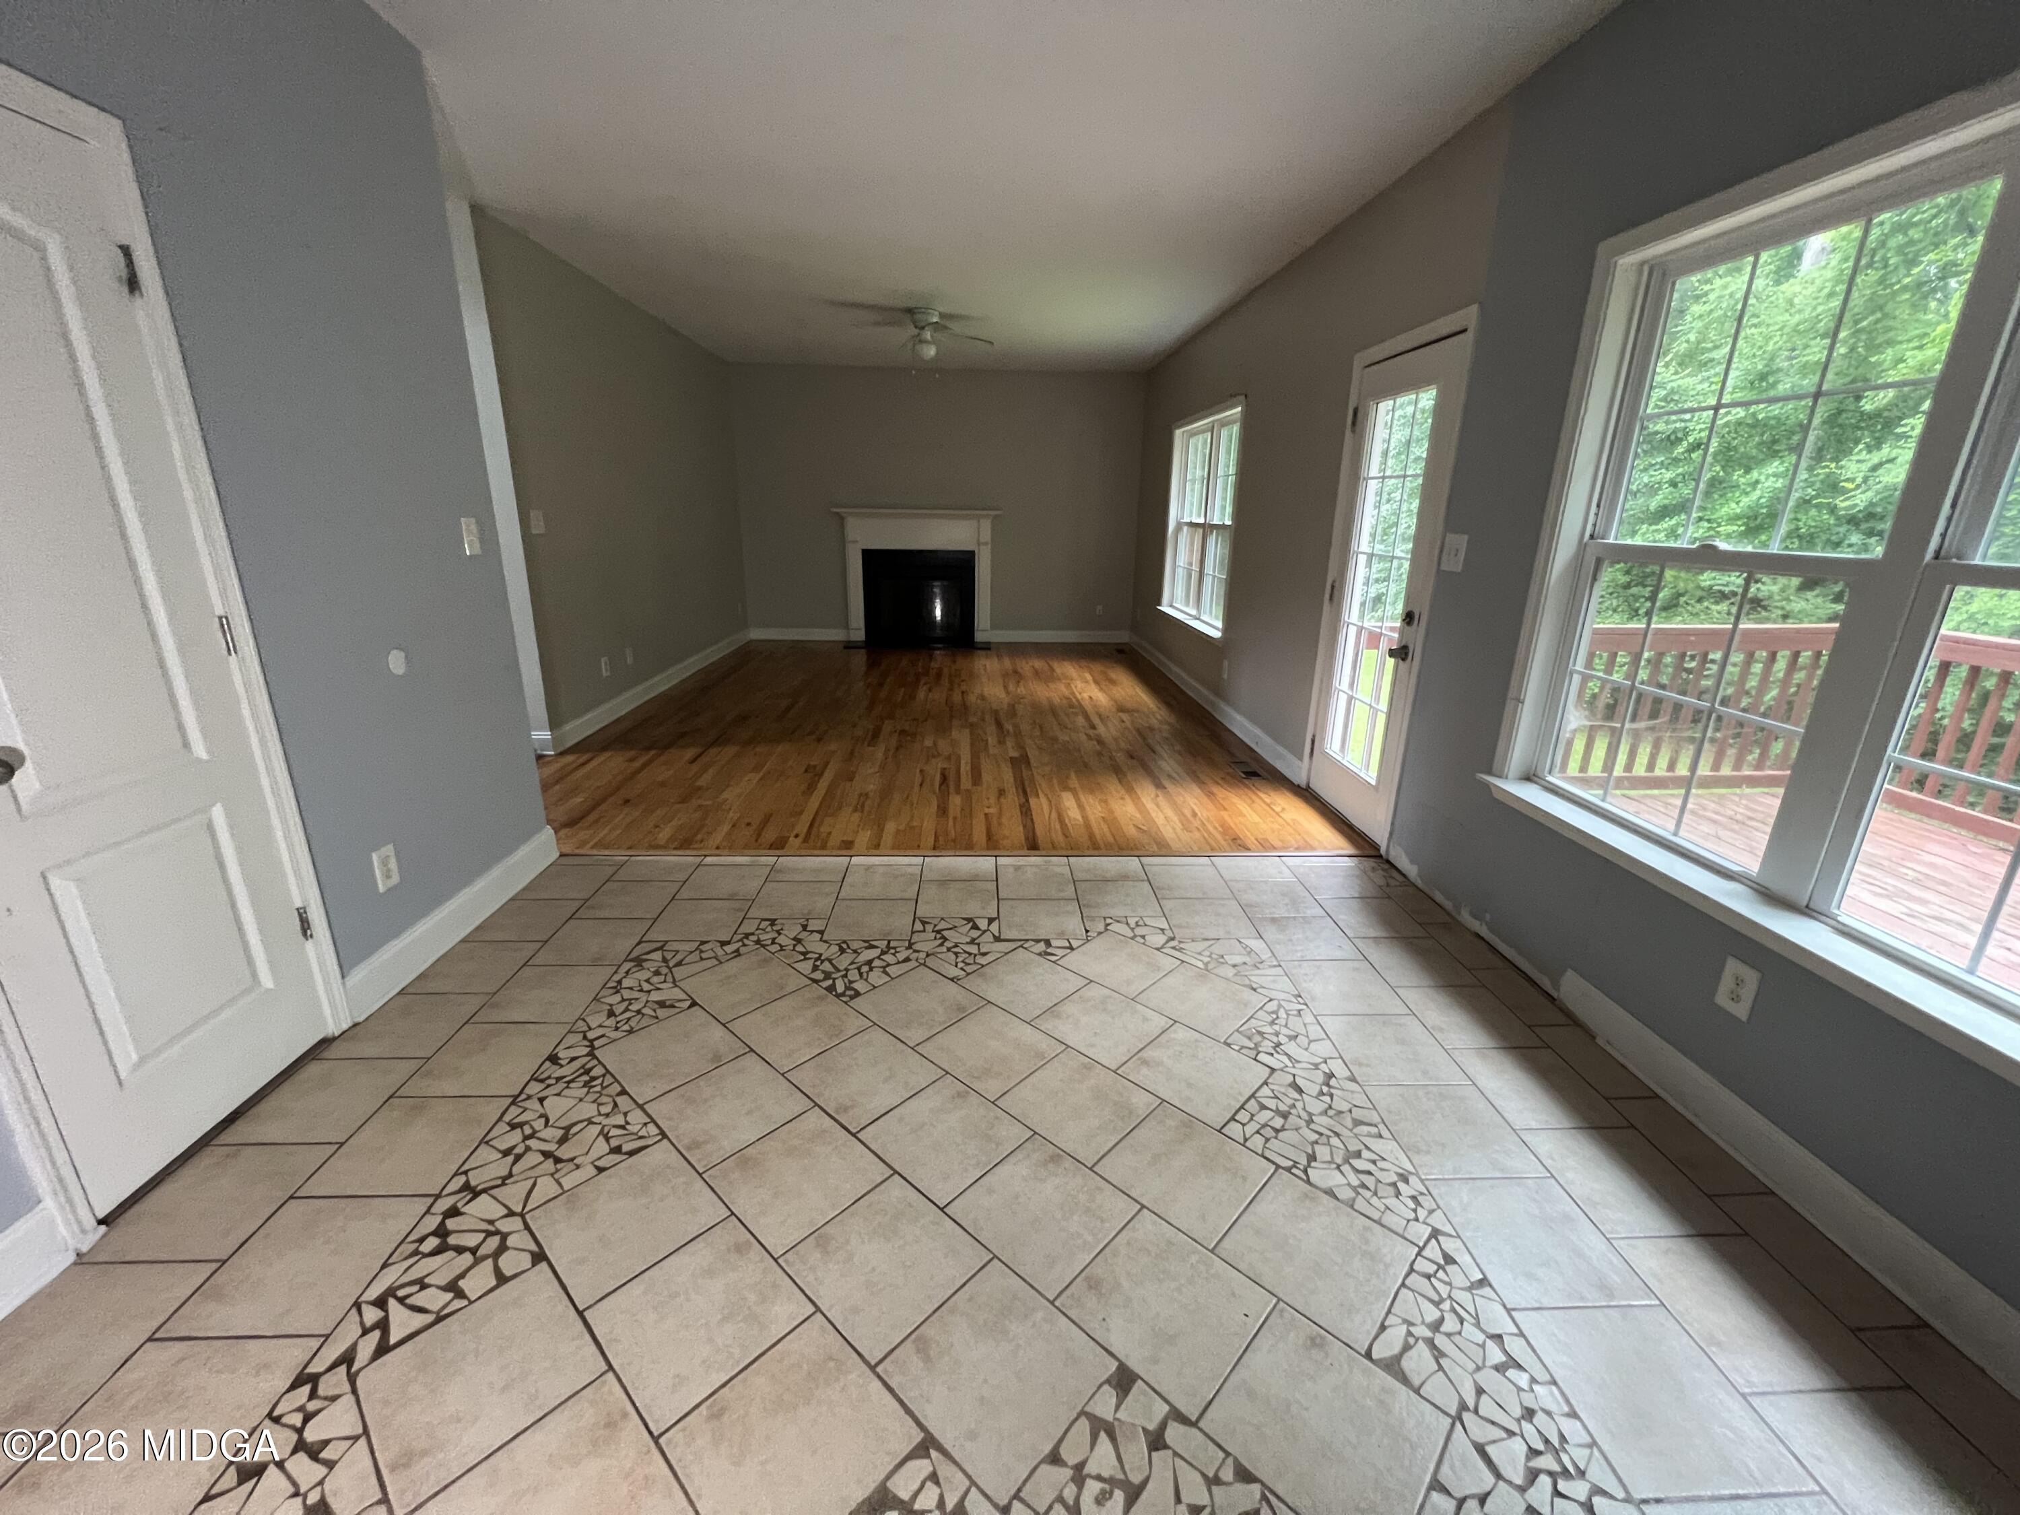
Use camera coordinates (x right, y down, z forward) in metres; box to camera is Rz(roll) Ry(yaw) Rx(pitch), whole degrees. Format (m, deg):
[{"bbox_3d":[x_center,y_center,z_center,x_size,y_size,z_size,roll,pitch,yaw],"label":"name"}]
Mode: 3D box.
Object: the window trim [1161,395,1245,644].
[{"bbox_3d":[1.524,-1.911,6.195,0.120,1.620,2.020,0,18,-3],"label":"window trim"}]

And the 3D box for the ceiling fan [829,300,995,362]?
[{"bbox_3d":[-0.596,-3.031,5.393,1.220,0.350,1.220,0,18,-3],"label":"ceiling fan"}]

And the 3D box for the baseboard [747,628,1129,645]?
[{"bbox_3d":[-0.749,-1.364,8.518,4.260,0.128,0.020,0,18,-3],"label":"baseboard"}]

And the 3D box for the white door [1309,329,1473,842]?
[{"bbox_3d":[1.649,-0.698,3.393,0.050,2.020,0.780,0,18,-3],"label":"white door"}]

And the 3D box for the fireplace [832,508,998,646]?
[{"bbox_3d":[-0.980,-1.935,8.241,1.800,1.400,0.200,0,18,-3],"label":"fireplace"}]

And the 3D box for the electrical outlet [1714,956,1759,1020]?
[{"bbox_3d":[1.693,0.539,1.769,0.012,0.121,0.076,0,18,-3],"label":"electrical outlet"}]

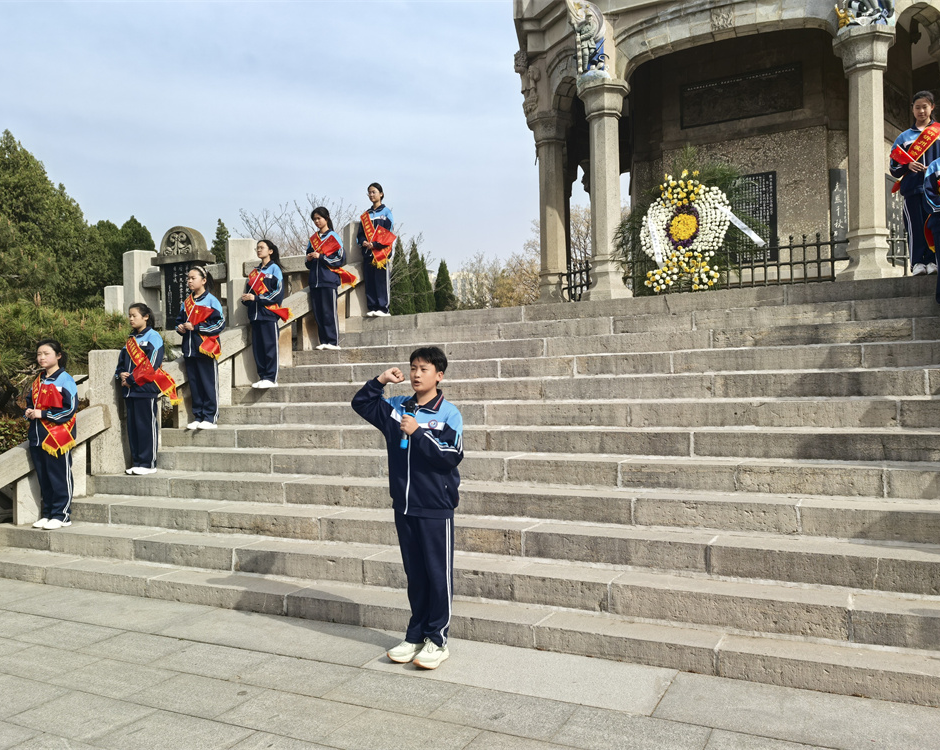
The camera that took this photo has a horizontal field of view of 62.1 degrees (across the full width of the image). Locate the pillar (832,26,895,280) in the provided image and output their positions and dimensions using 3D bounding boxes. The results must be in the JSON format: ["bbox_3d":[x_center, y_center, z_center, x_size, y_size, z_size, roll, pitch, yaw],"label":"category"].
[{"bbox_3d":[3.592,-1.993,7.075,0.520,2.330,0.520,-2,0,26],"label":"pillar"}]

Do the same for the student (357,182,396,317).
[{"bbox_3d":[-1.094,-1.469,9.130,0.460,1.580,0.360,-2,0,34],"label":"student"}]

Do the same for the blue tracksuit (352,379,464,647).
[{"bbox_3d":[-0.322,0.762,4.292,0.620,1.460,0.420,-2,0,38],"label":"blue tracksuit"}]

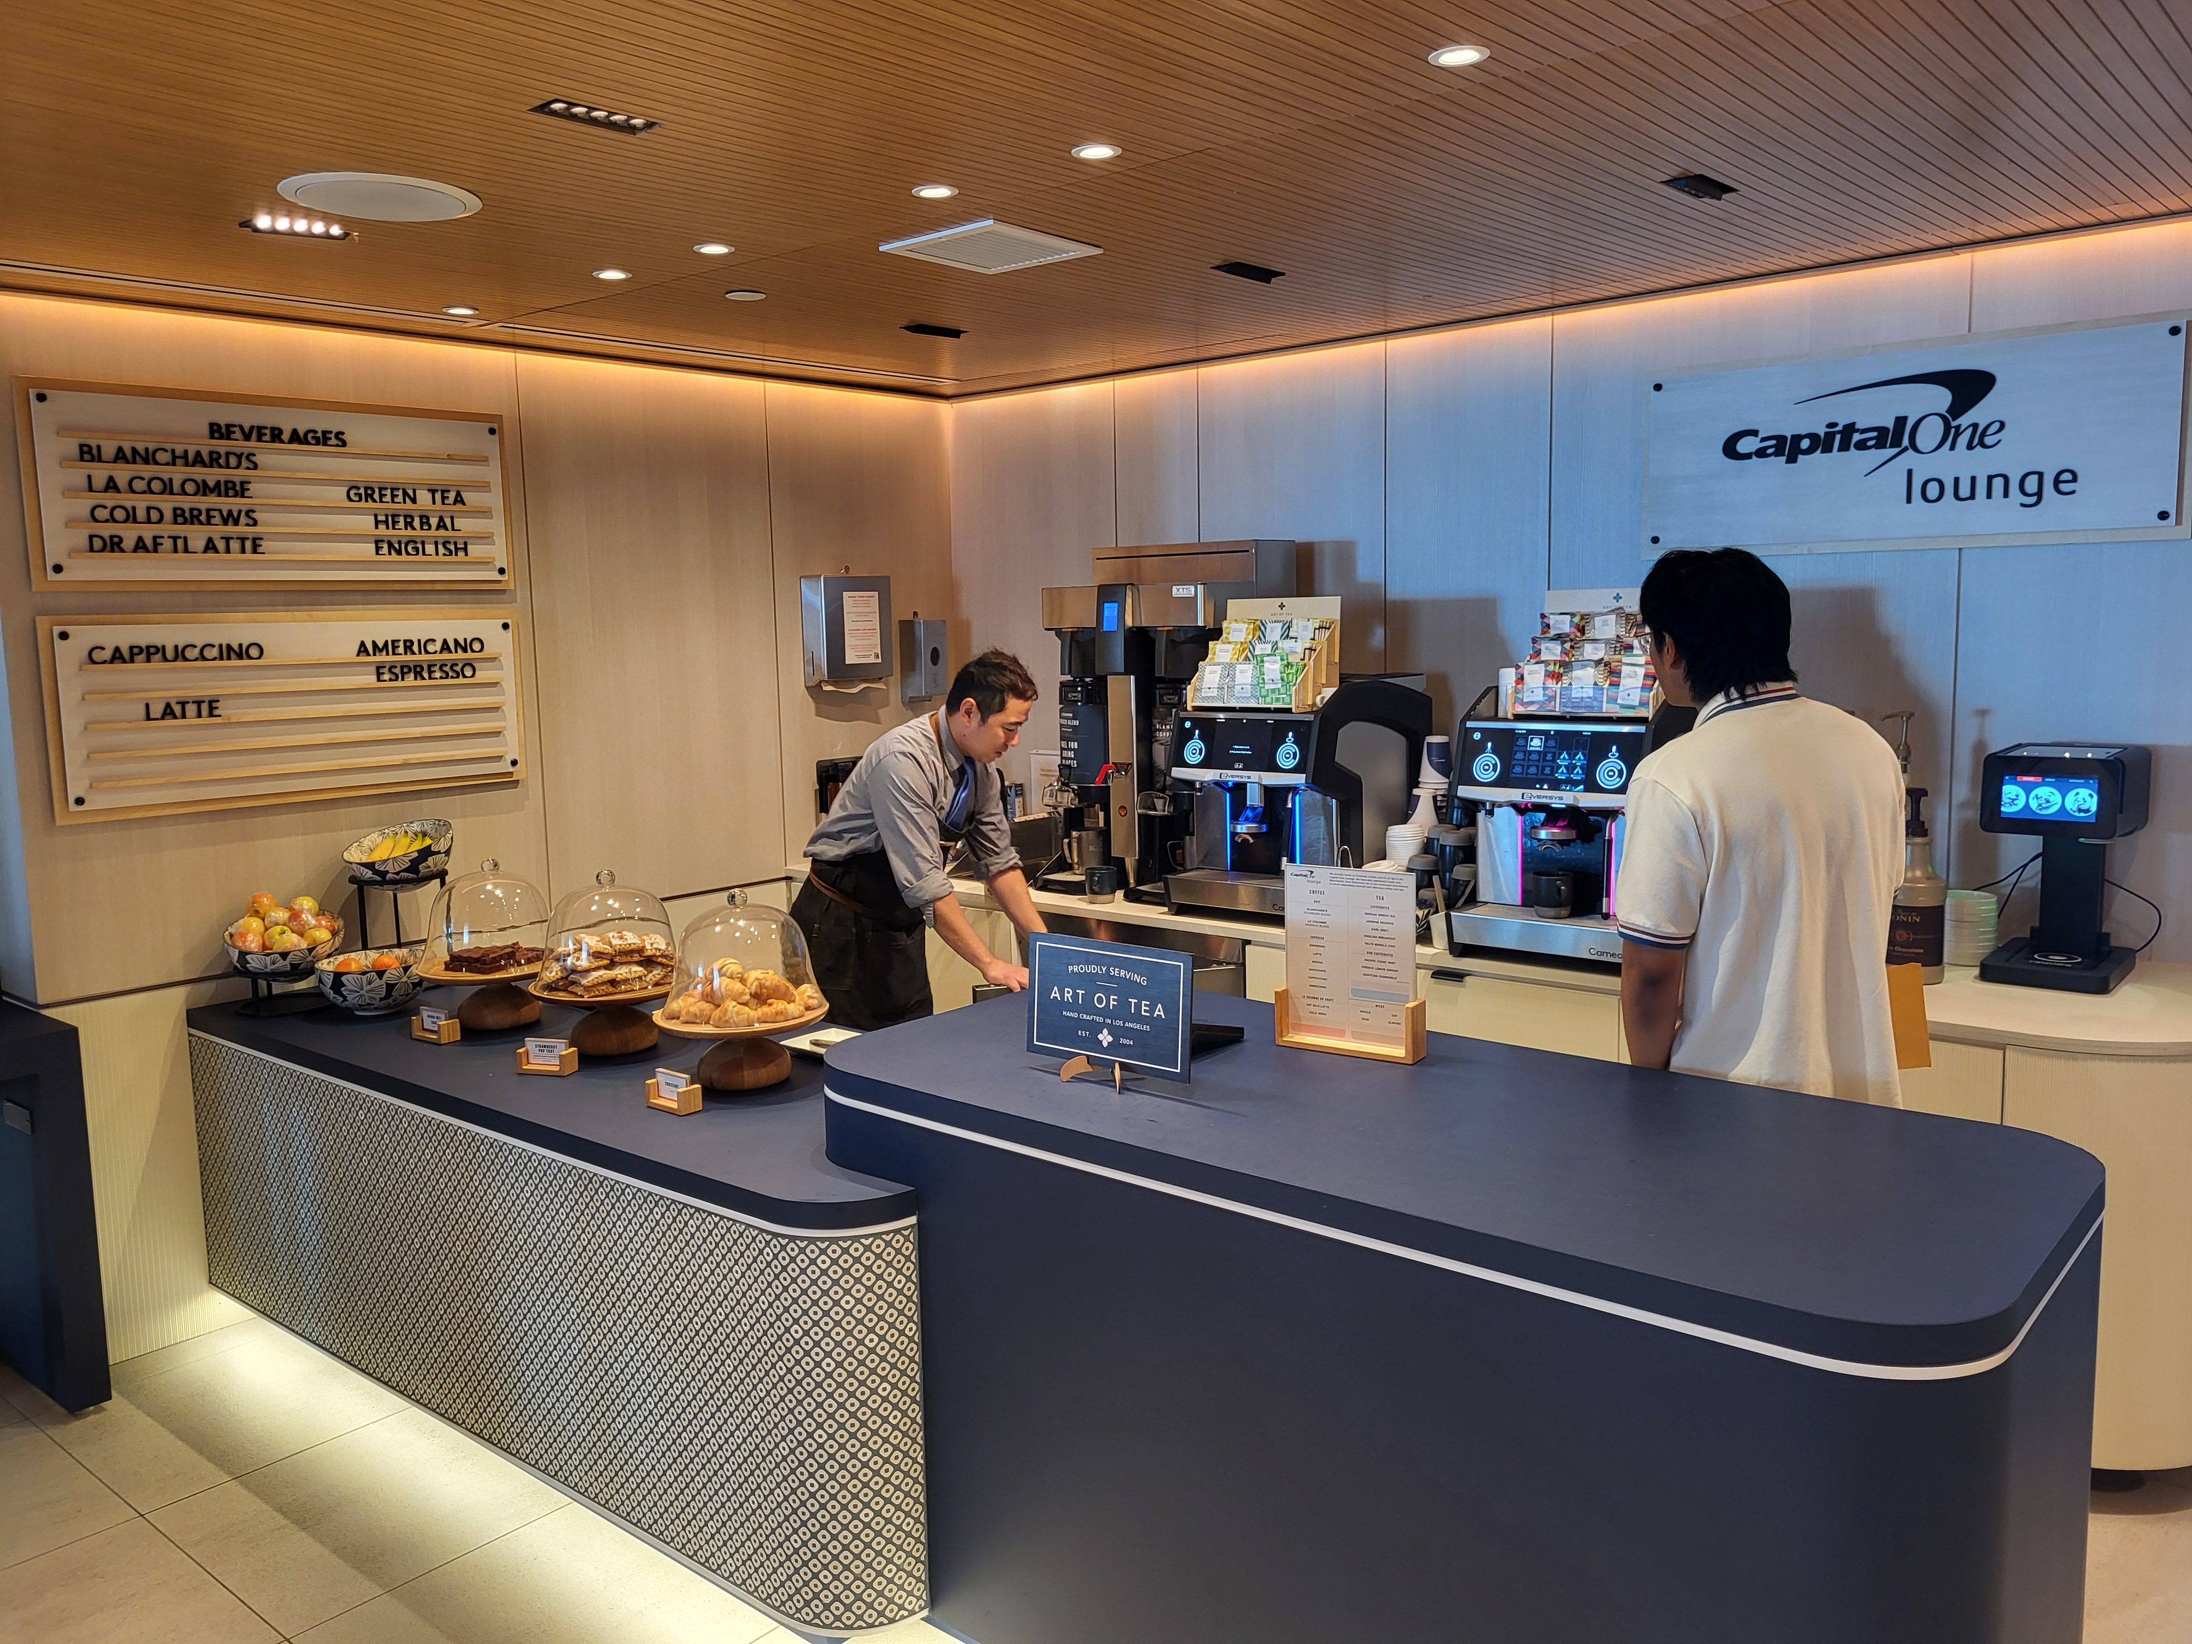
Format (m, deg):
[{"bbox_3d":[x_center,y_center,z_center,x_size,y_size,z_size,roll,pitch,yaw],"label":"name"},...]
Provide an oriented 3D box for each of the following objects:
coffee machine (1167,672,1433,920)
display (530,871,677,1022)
[{"bbox_3d":[0.535,-0.073,4.314,0.425,0.590,0.610,5,9,40],"label":"coffee machine"},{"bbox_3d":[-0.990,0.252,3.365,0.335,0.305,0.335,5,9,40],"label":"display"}]

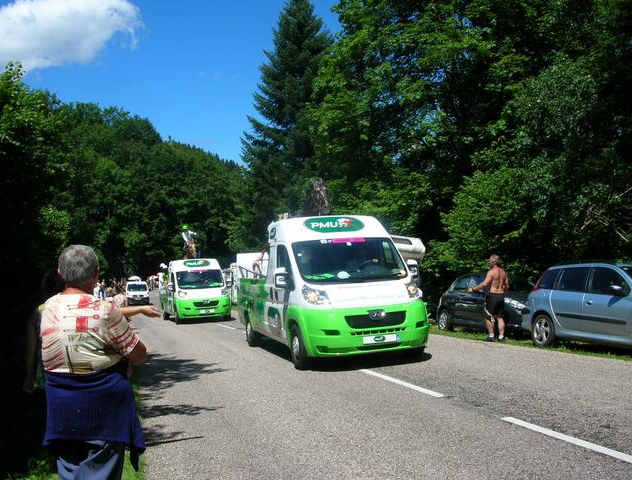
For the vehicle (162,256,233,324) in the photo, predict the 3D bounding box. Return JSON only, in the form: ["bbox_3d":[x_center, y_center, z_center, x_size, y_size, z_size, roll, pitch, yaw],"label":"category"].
[{"bbox_3d":[-4.940,2.072,26.628,2.070,2.500,5.450,1,-4,-20],"label":"vehicle"}]

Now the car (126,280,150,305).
[{"bbox_3d":[-14.513,4.365,53.000,1.860,1.900,4.400,1,-4,-15],"label":"car"}]

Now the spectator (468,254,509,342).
[{"bbox_3d":[3.562,1.207,13.400,0.750,1.800,0.450,-1,-4,5],"label":"spectator"}]

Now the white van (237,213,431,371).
[{"bbox_3d":[0.120,0.860,11.956,2.070,2.500,5.450,1,-4,-17],"label":"white van"}]

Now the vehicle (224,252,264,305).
[{"bbox_3d":[-4.656,2.737,46.000,2.300,3.400,6.300,1,-4,-17],"label":"vehicle"}]

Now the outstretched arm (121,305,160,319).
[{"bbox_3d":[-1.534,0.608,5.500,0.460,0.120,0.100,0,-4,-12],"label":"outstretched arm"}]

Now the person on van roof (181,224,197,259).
[{"bbox_3d":[-5.367,0.127,27.305,0.660,1.550,0.650,1,-4,-20],"label":"person on van roof"}]

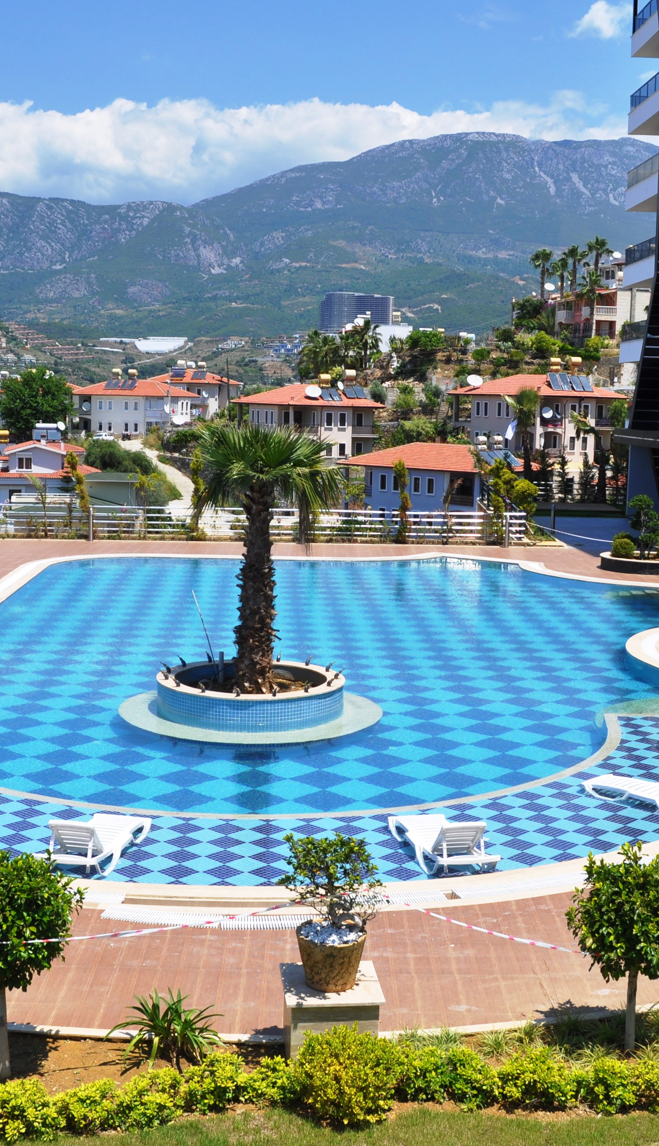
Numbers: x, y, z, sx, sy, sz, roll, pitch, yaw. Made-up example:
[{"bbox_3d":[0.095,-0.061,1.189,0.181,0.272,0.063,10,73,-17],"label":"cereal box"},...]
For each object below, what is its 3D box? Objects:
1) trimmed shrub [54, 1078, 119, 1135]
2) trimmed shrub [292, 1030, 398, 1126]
[{"bbox_3d":[-1.493,3.281,7.954,0.400,0.340,0.400,0,8,-10],"label":"trimmed shrub"},{"bbox_3d":[0.107,3.184,8.220,0.684,0.570,0.684,2,7,1],"label":"trimmed shrub"}]

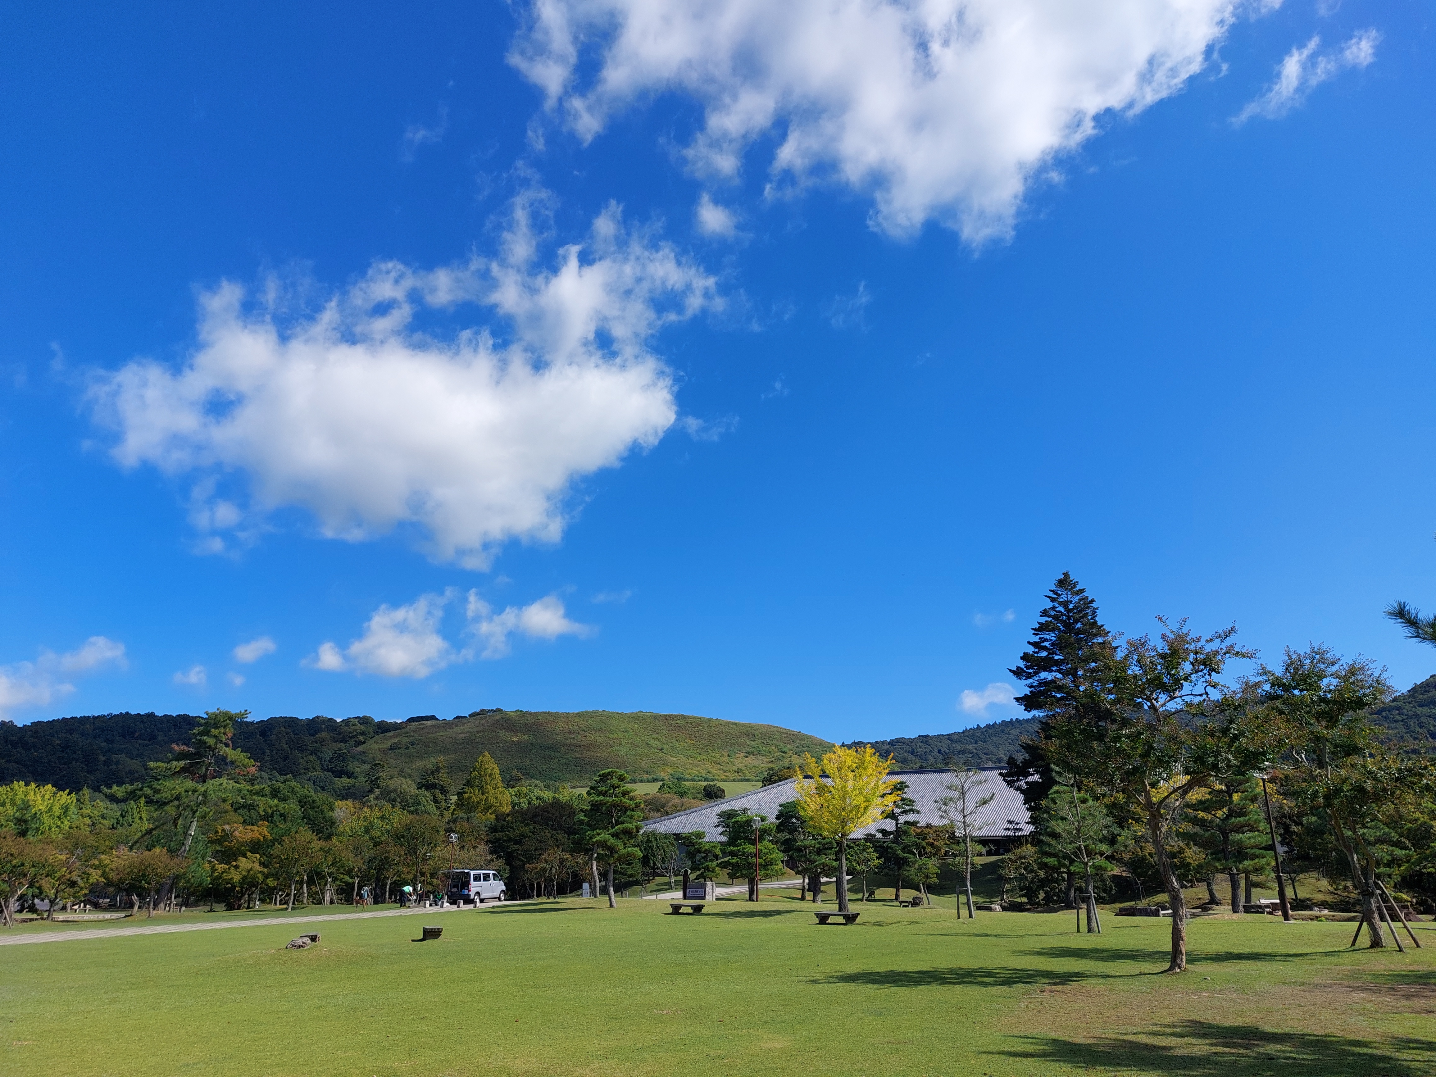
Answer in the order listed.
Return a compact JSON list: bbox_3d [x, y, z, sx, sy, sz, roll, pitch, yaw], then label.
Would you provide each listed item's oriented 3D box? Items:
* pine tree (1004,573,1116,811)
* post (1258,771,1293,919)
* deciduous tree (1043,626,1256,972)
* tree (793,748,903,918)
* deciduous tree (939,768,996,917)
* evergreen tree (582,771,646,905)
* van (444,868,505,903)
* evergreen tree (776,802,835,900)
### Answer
[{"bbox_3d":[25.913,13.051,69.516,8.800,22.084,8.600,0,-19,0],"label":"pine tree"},{"bbox_3d":[19.527,10.785,34.904,0.500,4.981,0.500,0,-19,0],"label":"post"},{"bbox_3d":[7.799,4.411,17.836,3.790,6.160,3.601,0,-19,0],"label":"deciduous tree"},{"bbox_3d":[5.513,12.157,41.816,4.545,6.835,4.317,0,-19,0],"label":"tree"},{"bbox_3d":[9.882,11.921,39.261,2.221,5.631,2.110,0,-19,0],"label":"deciduous tree"},{"bbox_3d":[-5.402,15.233,50.793,3.275,6.798,3.111,0,-19,0],"label":"evergreen tree"},{"bbox_3d":[-14.974,21.724,62.192,1.680,1.920,4.250,-7,-20,20],"label":"van"},{"bbox_3d":[5.182,18.571,59.175,3.746,5.822,3.559,0,-19,0],"label":"evergreen tree"}]

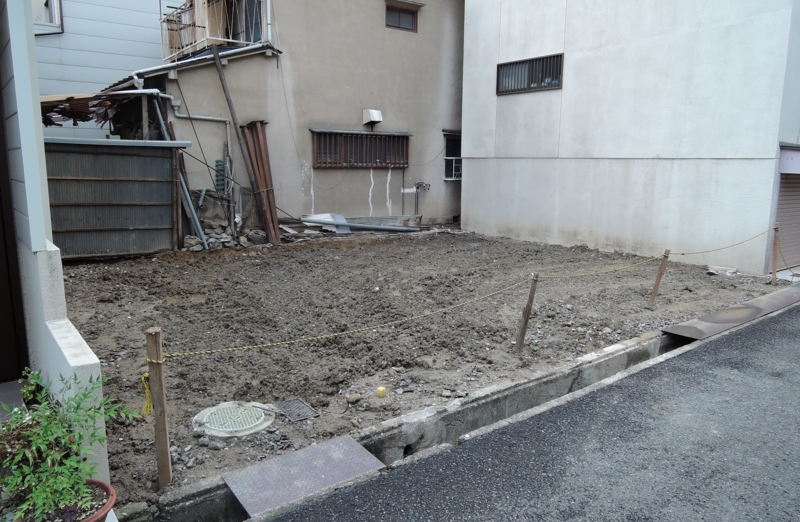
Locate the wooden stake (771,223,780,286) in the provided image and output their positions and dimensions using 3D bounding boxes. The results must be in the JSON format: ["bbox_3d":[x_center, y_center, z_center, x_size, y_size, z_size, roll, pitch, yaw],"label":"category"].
[{"bbox_3d":[4.937,-0.076,7.278,0.060,0.794,0.060,-8,9,-35],"label":"wooden stake"}]

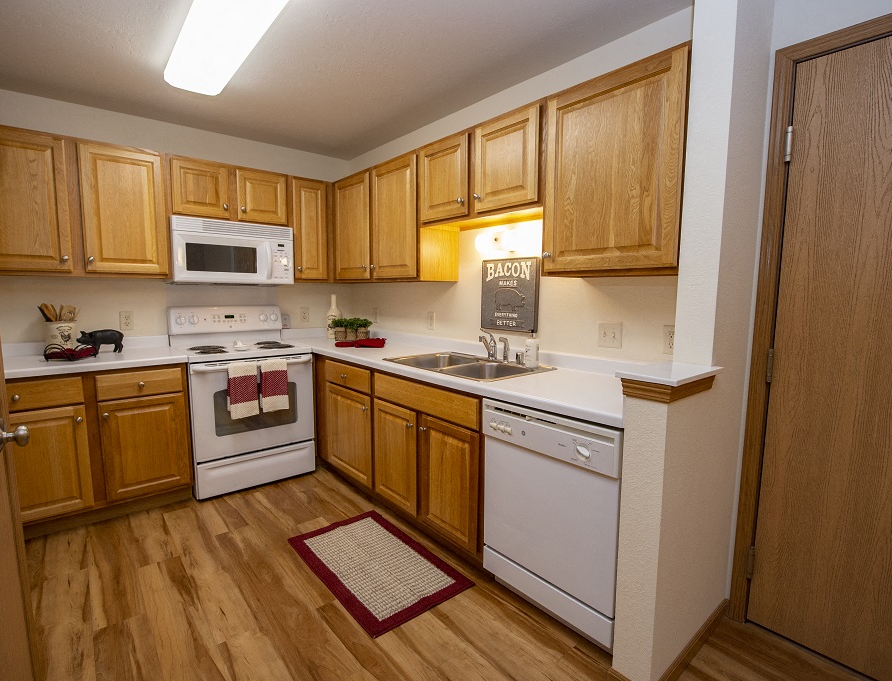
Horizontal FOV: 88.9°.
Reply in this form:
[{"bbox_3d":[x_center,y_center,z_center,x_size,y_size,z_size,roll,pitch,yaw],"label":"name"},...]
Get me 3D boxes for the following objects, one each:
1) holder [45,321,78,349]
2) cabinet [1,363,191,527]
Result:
[{"bbox_3d":[-2.273,-0.004,2.684,0.150,0.193,0.150,5,7,35],"label":"holder"},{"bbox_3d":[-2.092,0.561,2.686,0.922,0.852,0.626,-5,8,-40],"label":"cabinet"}]

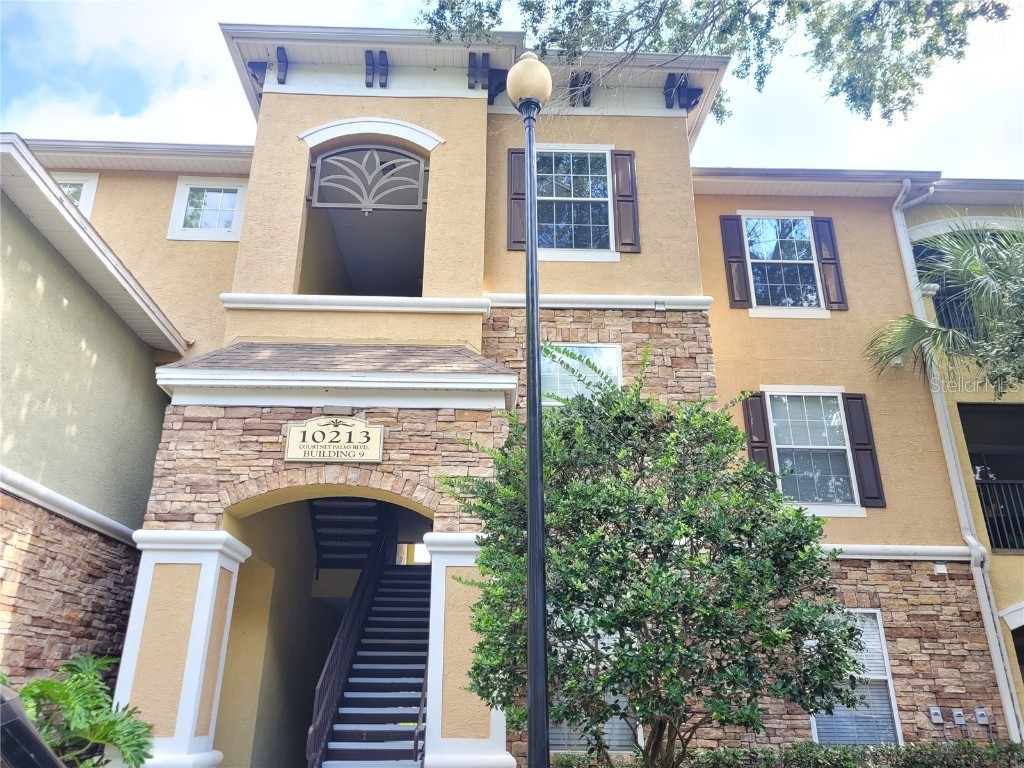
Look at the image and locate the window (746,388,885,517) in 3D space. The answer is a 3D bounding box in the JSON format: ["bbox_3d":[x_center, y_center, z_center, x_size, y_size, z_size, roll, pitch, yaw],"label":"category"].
[{"bbox_3d":[4.469,1.008,11.516,1.912,2.014,0.130,1,-22,-1],"label":"window"}]

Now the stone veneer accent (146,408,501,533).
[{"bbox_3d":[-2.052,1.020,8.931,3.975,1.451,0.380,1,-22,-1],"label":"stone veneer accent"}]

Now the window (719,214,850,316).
[{"bbox_3d":[4.464,-1.965,12.727,1.918,2.028,0.130,1,-22,-1],"label":"window"}]

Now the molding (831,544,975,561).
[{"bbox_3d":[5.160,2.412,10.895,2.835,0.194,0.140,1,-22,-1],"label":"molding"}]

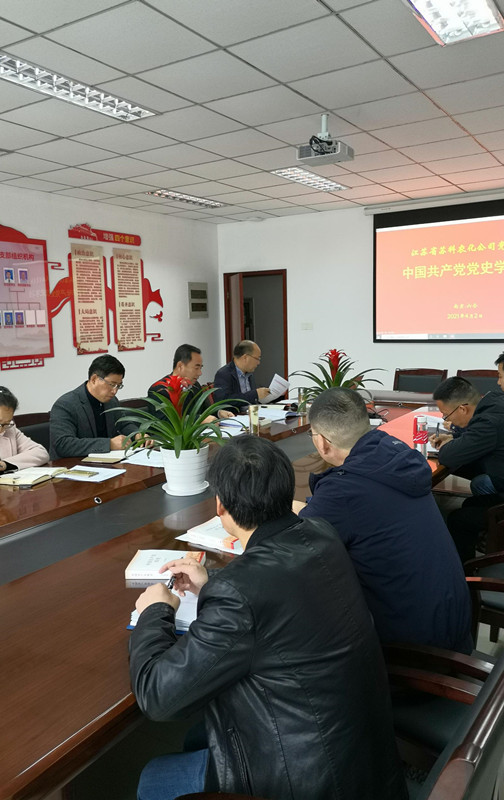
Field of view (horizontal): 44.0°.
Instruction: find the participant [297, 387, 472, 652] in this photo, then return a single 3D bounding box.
[{"bbox_3d":[0.395,0.587,2.154,0.740,1.290,0.540,3,9,32],"label":"participant"}]

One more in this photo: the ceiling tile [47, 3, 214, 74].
[{"bbox_3d":[-0.550,-1.698,2.934,0.595,0.020,0.595,3,9,32],"label":"ceiling tile"}]

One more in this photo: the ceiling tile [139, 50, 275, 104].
[{"bbox_3d":[-0.238,-1.772,3.428,0.600,0.020,0.600,4,9,32],"label":"ceiling tile"}]

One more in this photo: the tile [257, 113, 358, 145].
[{"bbox_3d":[0.407,-1.926,4.427,0.600,0.020,0.600,4,9,32],"label":"tile"}]

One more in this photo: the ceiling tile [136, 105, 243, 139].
[{"bbox_3d":[-0.421,-1.873,4.234,0.600,0.020,0.600,3,9,32],"label":"ceiling tile"}]

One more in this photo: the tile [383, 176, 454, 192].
[{"bbox_3d":[1.703,-2.229,6.414,0.595,0.020,0.595,3,9,32],"label":"tile"}]

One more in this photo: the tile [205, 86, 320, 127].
[{"bbox_3d":[0.084,-1.843,3.914,0.600,0.020,0.600,3,9,32],"label":"tile"}]

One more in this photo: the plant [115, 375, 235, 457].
[{"bbox_3d":[-0.319,0.072,2.763,0.590,0.330,0.590,-2,8,0],"label":"plant"}]

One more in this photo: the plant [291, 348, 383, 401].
[{"bbox_3d":[0.529,-0.065,3.977,0.600,0.510,0.600,3,9,32],"label":"plant"}]

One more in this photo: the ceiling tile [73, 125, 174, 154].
[{"bbox_3d":[-0.924,-1.903,4.560,0.595,0.020,0.595,3,9,32],"label":"ceiling tile"}]

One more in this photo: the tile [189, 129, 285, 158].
[{"bbox_3d":[-0.095,-1.950,4.737,0.595,0.020,0.595,3,9,32],"label":"tile"}]

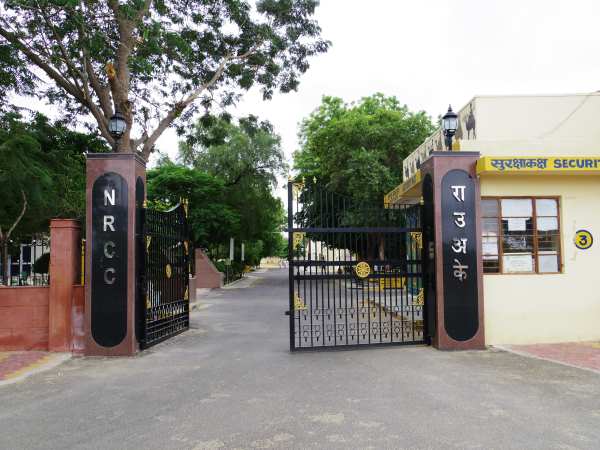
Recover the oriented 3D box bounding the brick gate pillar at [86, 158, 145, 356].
[{"bbox_3d":[-3.046,0.477,7.849,0.770,3.237,0.710,-1,-4,-3],"label":"brick gate pillar"}]

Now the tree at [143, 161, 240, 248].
[{"bbox_3d":[-4.958,0.078,21.183,4.900,5.783,4.700,-1,-4,-3],"label":"tree"}]

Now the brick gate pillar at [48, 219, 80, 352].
[{"bbox_3d":[-3.898,0.989,7.806,0.377,2.157,0.340,-1,-4,-3],"label":"brick gate pillar"}]

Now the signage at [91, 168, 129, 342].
[{"bbox_3d":[-3.026,0.538,7.470,0.577,2.786,0.060,-1,-4,-3],"label":"signage"}]

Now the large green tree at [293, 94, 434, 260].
[{"bbox_3d":[3.334,-1.921,24.314,7.600,9.913,7.400,-1,-4,-3],"label":"large green tree"}]

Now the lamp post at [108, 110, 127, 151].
[{"bbox_3d":[-3.107,-1.556,7.977,0.285,0.839,0.285,-1,-4,-3],"label":"lamp post"}]

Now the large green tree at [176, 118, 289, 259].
[{"bbox_3d":[-4.556,-1.913,31.349,7.300,11.031,7.300,-1,-4,-3],"label":"large green tree"}]

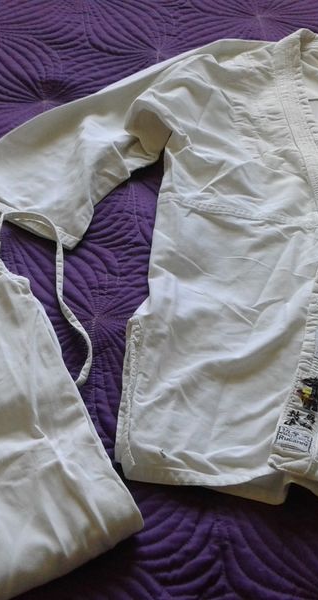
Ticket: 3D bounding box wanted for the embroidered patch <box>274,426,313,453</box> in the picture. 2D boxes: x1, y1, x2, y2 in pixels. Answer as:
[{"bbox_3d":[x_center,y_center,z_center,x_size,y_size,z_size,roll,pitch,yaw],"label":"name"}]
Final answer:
[{"bbox_3d":[0.142,0.147,0.885,0.038,0.004,0.022,13,54,7],"label":"embroidered patch"}]

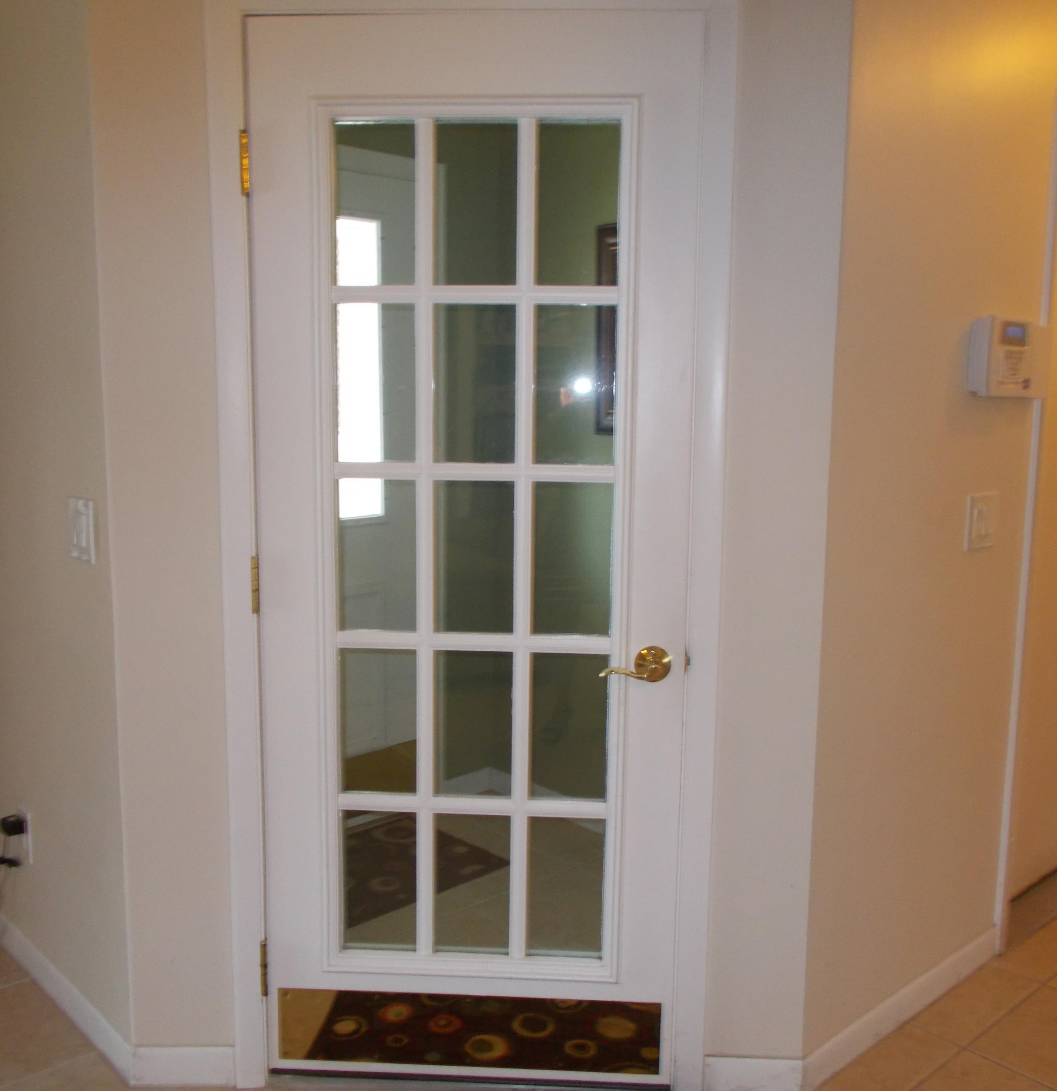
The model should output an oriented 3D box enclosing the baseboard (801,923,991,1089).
[{"bbox_3d":[0.857,1.031,2.466,0.841,0.084,0.013,-6,10,-42],"label":"baseboard"}]

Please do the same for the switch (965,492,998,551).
[{"bbox_3d":[1.017,-0.057,2.453,0.123,0.124,0.014,-6,10,-42],"label":"switch"}]

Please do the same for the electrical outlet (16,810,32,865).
[{"bbox_3d":[-1.165,0.666,2.528,0.012,0.120,0.076,-7,11,-44],"label":"electrical outlet"}]

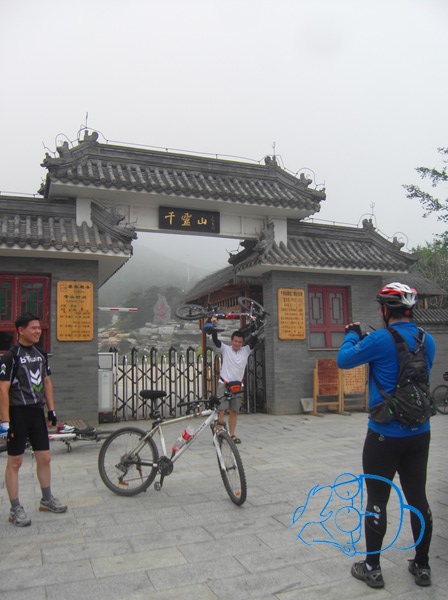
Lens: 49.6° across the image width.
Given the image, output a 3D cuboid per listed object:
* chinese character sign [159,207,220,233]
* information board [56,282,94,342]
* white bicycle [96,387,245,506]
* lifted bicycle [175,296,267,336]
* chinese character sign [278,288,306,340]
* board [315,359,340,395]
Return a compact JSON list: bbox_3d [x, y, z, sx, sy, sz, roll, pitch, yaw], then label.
[{"bbox_3d":[-0.687,-1.609,9.850,1.281,0.447,0.070,1,-6,-22],"label":"chinese character sign"},{"bbox_3d":[-2.658,0.204,8.675,0.617,1.070,0.040,1,-6,-22],"label":"information board"},{"bbox_3d":[-0.480,1.387,4.623,1.605,1.000,0.570,-3,-6,17],"label":"white bicycle"},{"bbox_3d":[-0.047,0.251,7.600,1.450,0.500,0.900,-1,32,1],"label":"lifted bicycle"},{"bbox_3d":[1.443,0.304,10.320,0.636,1.070,0.040,1,-6,-22],"label":"chinese character sign"},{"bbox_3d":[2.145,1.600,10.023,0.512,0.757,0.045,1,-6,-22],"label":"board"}]

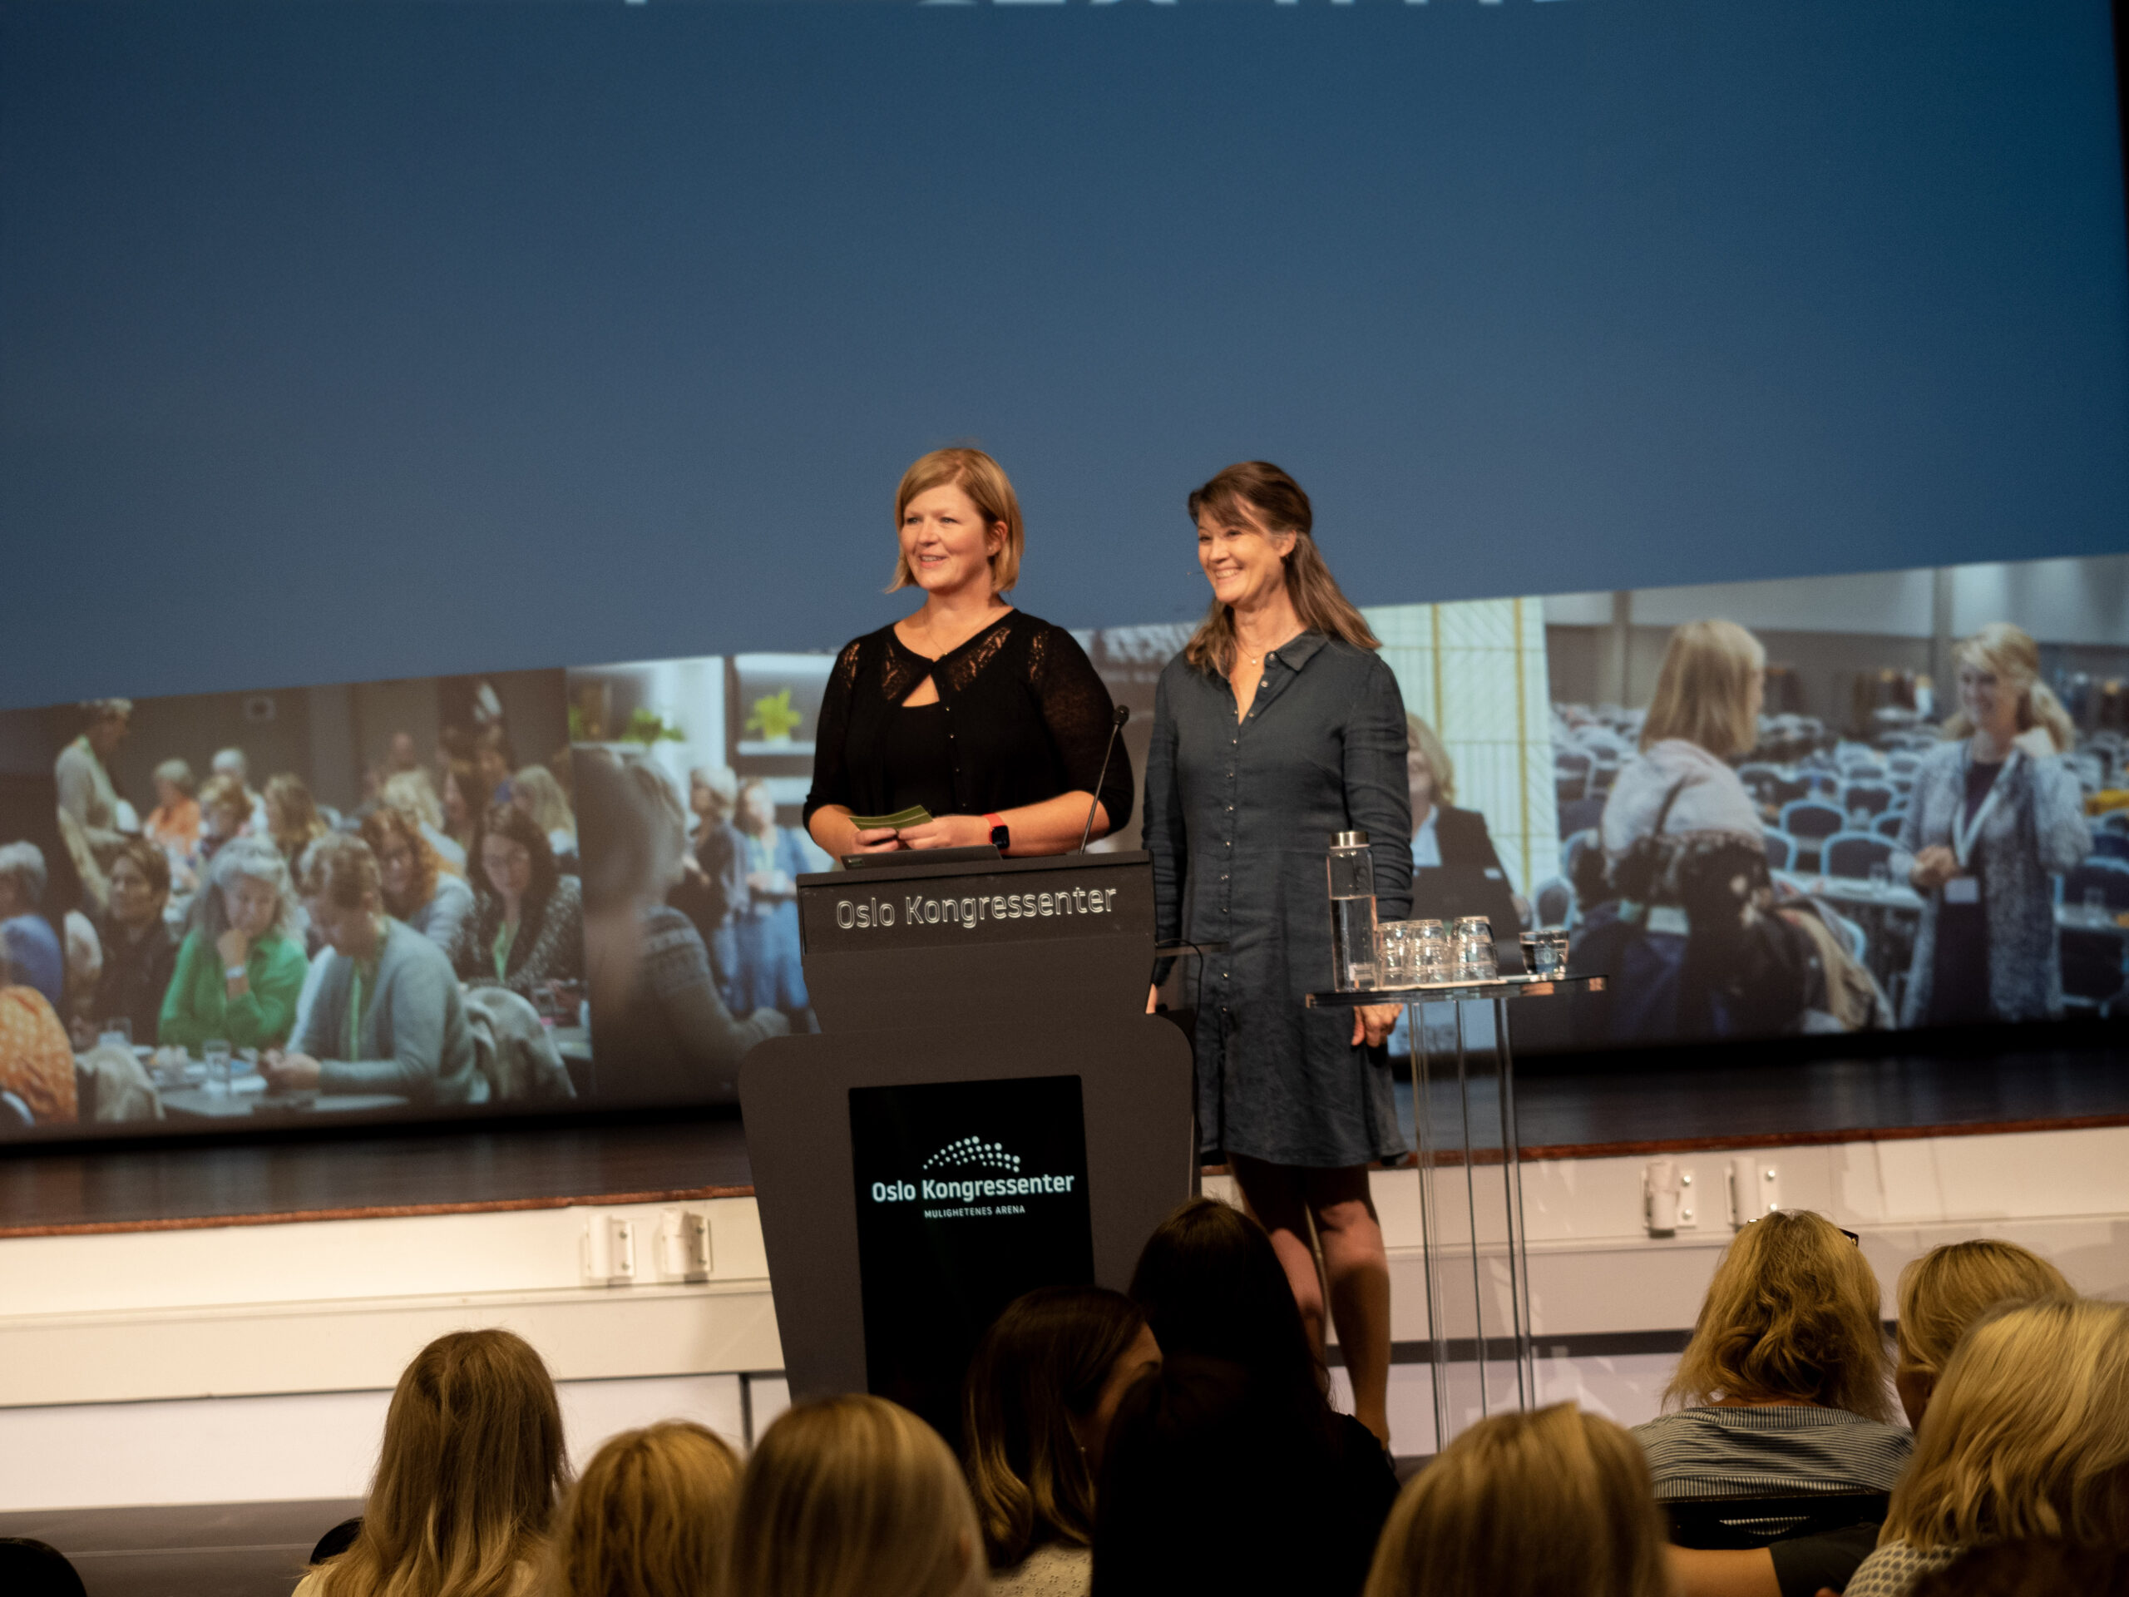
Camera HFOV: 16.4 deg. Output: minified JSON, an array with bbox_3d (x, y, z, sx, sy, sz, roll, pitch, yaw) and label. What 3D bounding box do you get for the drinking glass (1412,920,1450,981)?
[{"bbox_3d":[0.594,0.248,11.970,0.075,0.103,0.075,-4,-1,0],"label":"drinking glass"}]

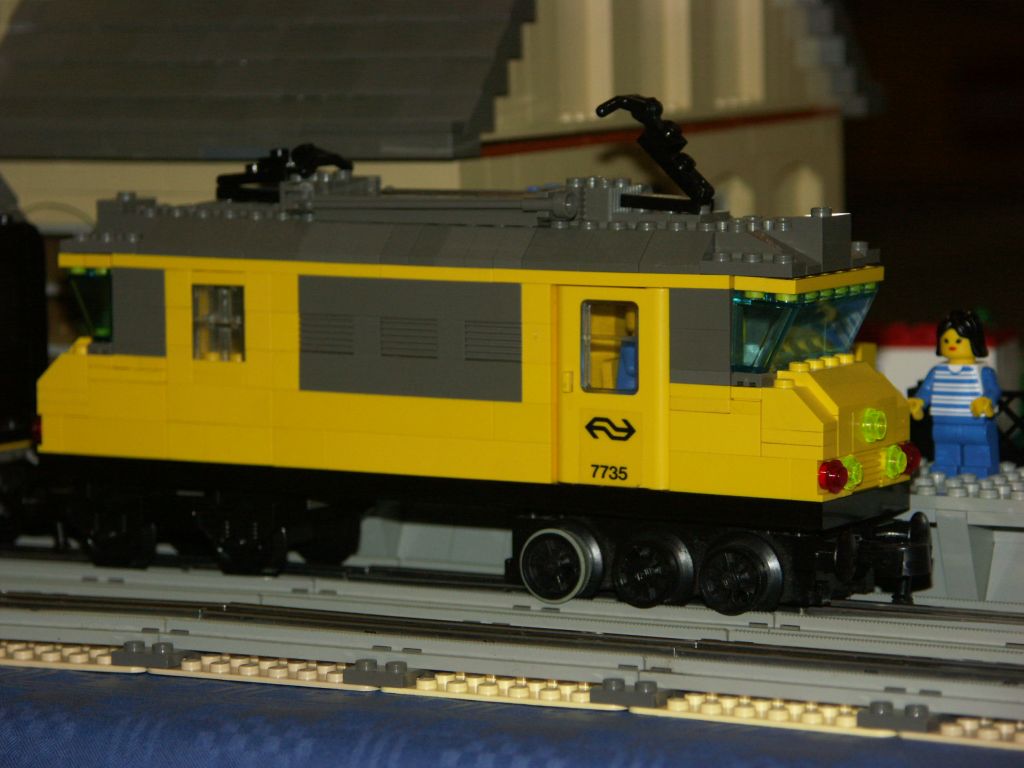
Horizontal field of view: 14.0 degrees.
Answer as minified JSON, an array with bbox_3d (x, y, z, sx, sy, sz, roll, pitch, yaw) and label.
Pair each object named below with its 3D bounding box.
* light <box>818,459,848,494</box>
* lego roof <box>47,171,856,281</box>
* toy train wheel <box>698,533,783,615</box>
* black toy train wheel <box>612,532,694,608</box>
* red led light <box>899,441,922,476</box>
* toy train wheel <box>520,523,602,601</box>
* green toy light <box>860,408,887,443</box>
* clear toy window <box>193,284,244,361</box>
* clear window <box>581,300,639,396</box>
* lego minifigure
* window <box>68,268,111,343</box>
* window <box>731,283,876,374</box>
[{"bbox_3d":[0.075,0.021,0.965,0.005,0.008,0.008,3,6,30],"label":"light"},{"bbox_3d":[-0.013,-0.041,1.036,0.208,0.021,0.048,3,6,30],"label":"lego roof"},{"bbox_3d":[0.054,0.046,0.984,0.020,0.020,0.008,3,6,30],"label":"toy train wheel"},{"bbox_3d":[0.033,0.045,0.992,0.019,0.019,0.008,3,6,30],"label":"black toy train wheel"},{"bbox_3d":[0.095,0.018,1.000,0.005,0.008,0.008,3,6,30],"label":"red led light"},{"bbox_3d":[0.012,0.044,1.004,0.019,0.019,0.008,3,6,30],"label":"toy train wheel"},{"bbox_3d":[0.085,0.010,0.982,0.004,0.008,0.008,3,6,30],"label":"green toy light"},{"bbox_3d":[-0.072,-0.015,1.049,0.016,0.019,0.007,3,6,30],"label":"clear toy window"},{"bbox_3d":[0.024,-0.009,0.995,0.015,0.023,0.004,3,6,30],"label":"clear window"},{"bbox_3d":[0.115,0.003,1.061,0.024,0.042,0.016,3,6,30],"label":"lego minifigure"},{"bbox_3d":[-0.096,-0.022,1.083,0.016,0.020,0.048,3,6,30],"label":"window"},{"bbox_3d":[0.070,-0.014,0.990,0.017,0.019,0.048,3,6,30],"label":"window"}]

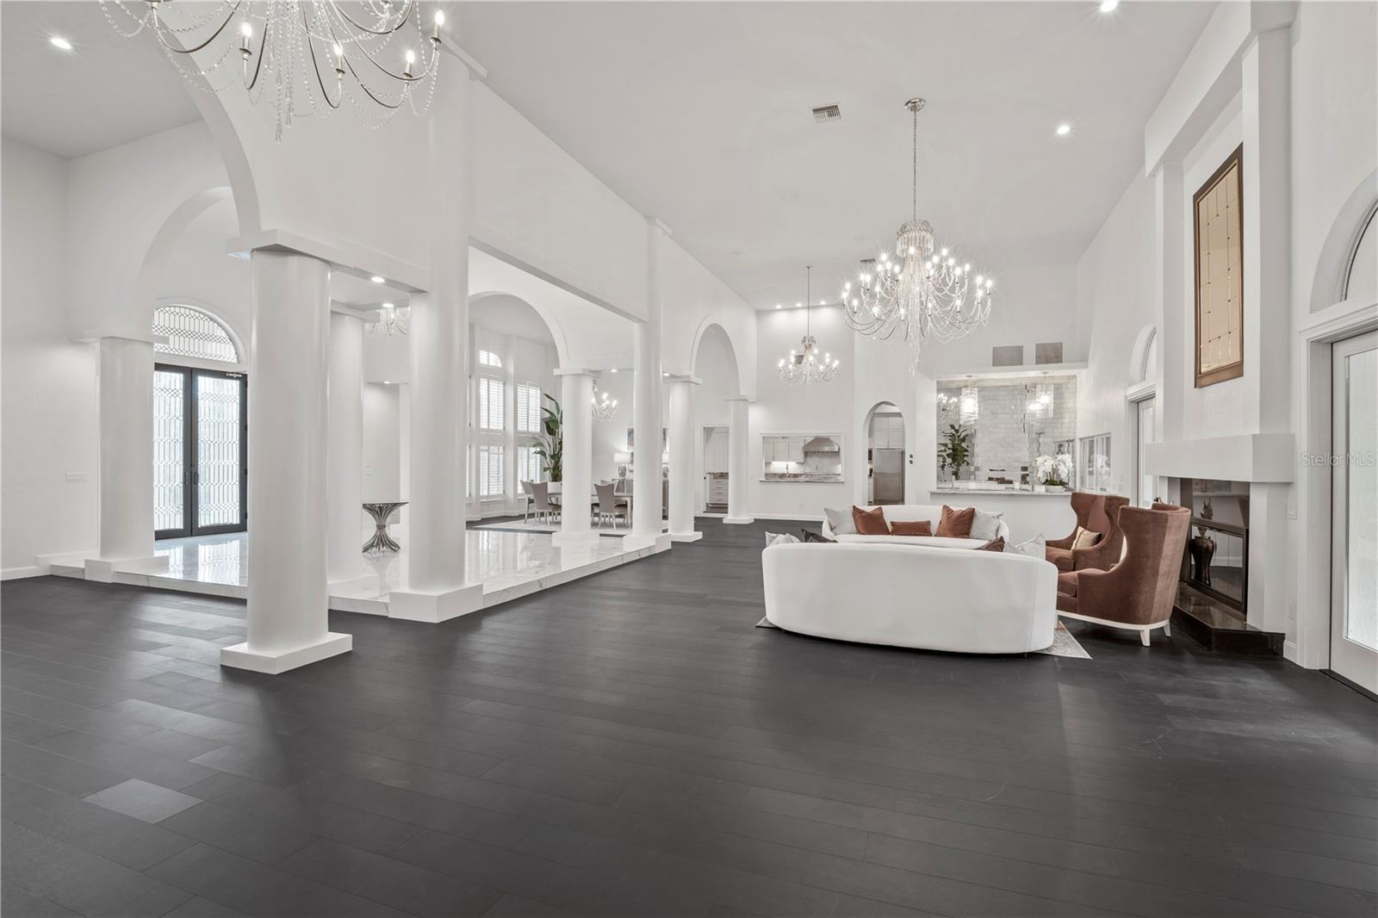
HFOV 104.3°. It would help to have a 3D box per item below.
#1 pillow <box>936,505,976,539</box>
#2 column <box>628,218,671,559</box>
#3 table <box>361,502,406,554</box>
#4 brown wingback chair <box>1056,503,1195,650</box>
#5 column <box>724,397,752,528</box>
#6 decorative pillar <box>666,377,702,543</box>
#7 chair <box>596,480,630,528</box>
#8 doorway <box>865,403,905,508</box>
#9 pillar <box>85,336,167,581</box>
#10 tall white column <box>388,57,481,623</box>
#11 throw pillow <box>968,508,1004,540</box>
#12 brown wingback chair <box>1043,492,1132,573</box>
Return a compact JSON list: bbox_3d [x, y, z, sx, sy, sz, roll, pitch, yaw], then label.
[{"bbox_3d":[3.630,0.845,7.300,0.520,0.480,0.170,0,-15,33],"label":"pillow"},{"bbox_3d":[-0.650,-1.130,8.809,0.560,5.260,0.560,0,0,22],"label":"column"},{"bbox_3d":[-4.533,0.996,7.892,0.720,0.730,0.640,0,0,22],"label":"table"},{"bbox_3d":[3.680,0.930,4.570,0.730,1.100,0.850,0,0,-38],"label":"brown wingback chair"},{"bbox_3d":[1.256,0.031,13.001,0.560,3.030,0.560,0,0,24],"label":"column"},{"bbox_3d":[-0.122,0.026,10.255,0.560,3.030,0.560,0,0,24],"label":"decorative pillar"},{"bbox_3d":[-1.750,1.054,12.000,0.520,0.980,0.600,0,0,24],"label":"chair"},{"bbox_3d":[4.450,0.135,12.200,0.200,2.800,1.100,0,0,-28],"label":"doorway"},{"bbox_3d":[-6.970,-0.010,6.650,0.580,2.970,0.560,0,0,22],"label":"pillar"},{"bbox_3d":[-2.407,-1.160,5.119,0.560,5.260,0.560,0,0,22],"label":"tall white column"},{"bbox_3d":[3.820,0.858,6.943,0.470,0.440,0.170,0,-19,25],"label":"throw pillow"},{"bbox_3d":[4.290,0.930,5.890,0.820,1.100,0.720,0,0,14],"label":"brown wingback chair"}]

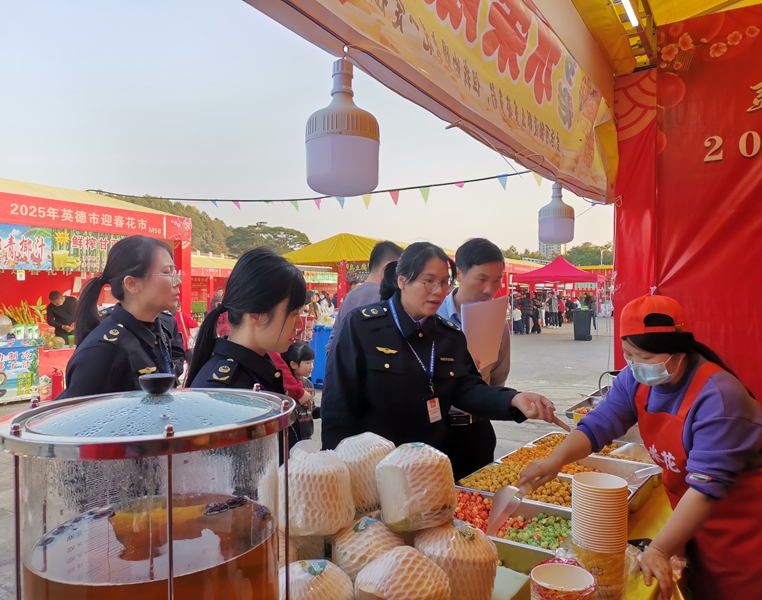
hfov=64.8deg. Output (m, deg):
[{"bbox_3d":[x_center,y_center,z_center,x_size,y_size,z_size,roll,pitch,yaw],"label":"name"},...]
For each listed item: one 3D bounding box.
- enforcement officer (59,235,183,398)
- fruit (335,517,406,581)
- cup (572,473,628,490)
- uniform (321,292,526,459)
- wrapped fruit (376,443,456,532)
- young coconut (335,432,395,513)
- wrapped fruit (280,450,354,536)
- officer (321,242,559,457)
[{"bbox_3d":[-0.800,0.600,1.850,0.360,1.600,0.480,0,0,13],"label":"enforcement officer"},{"bbox_3d":[-0.020,0.435,1.020,0.125,0.122,0.125,0,0,0],"label":"fruit"},{"bbox_3d":[0.377,0.358,1.030,0.090,0.098,0.090,0,0,0],"label":"cup"},{"bbox_3d":[0.110,0.320,1.860,0.560,0.700,0.420,0,0,-32],"label":"uniform"},{"bbox_3d":[0.056,0.303,0.970,0.125,0.125,0.125,0,0,0],"label":"wrapped fruit"},{"bbox_3d":[-0.025,0.322,1.120,0.125,0.122,0.125,0,0,0],"label":"young coconut"},{"bbox_3d":[-0.106,0.324,1.000,0.125,0.125,0.125,0,0,0],"label":"wrapped fruit"},{"bbox_3d":[0.145,0.610,1.860,0.600,1.580,0.500,0,0,-32],"label":"officer"}]

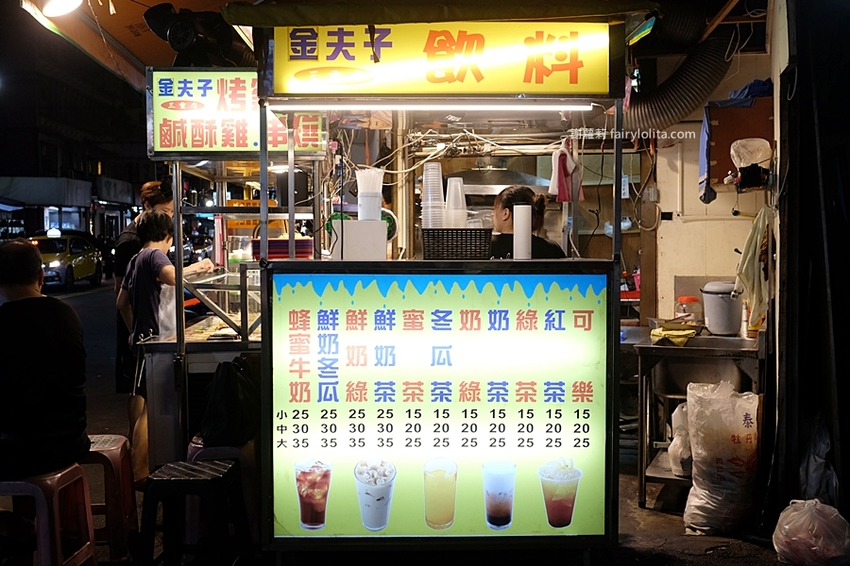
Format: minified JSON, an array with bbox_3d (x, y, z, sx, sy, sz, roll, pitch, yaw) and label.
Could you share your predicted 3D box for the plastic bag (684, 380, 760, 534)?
[{"bbox_3d":[1.408,0.821,3.910,0.330,0.690,0.260,0,2,0],"label":"plastic bag"}]

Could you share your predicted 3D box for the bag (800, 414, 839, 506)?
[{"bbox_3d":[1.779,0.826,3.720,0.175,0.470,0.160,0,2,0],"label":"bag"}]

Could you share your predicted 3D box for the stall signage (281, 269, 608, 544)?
[{"bbox_3d":[0.057,0.447,3.060,1.224,0.975,0.080,0,2,-2],"label":"stall signage"}]

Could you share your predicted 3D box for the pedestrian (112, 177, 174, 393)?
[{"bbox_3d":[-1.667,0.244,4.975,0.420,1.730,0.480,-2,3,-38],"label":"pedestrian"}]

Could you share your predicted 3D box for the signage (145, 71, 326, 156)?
[{"bbox_3d":[-0.968,-0.874,4.270,0.888,0.449,0.100,0,2,-2],"label":"signage"}]

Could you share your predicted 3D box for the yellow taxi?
[{"bbox_3d":[-11.673,-0.682,26.200,1.750,1.580,4.450,0,2,-6],"label":"yellow taxi"}]

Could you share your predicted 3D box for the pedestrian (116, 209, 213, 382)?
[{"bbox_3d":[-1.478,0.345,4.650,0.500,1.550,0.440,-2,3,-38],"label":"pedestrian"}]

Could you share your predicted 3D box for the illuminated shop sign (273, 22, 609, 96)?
[{"bbox_3d":[0.059,-0.810,3.027,1.214,0.259,0.100,0,2,-2],"label":"illuminated shop sign"}]

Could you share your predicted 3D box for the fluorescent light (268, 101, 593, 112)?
[{"bbox_3d":[0.020,-0.651,3.080,1.205,0.035,0.045,0,2,-2],"label":"fluorescent light"}]

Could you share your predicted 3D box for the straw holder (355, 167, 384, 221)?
[{"bbox_3d":[-0.215,-0.347,3.200,0.112,0.200,0.112,0,2,-2],"label":"straw holder"}]

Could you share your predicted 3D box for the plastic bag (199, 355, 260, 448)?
[{"bbox_3d":[-0.881,0.530,3.760,0.290,0.420,0.210,0,2,-6],"label":"plastic bag"}]

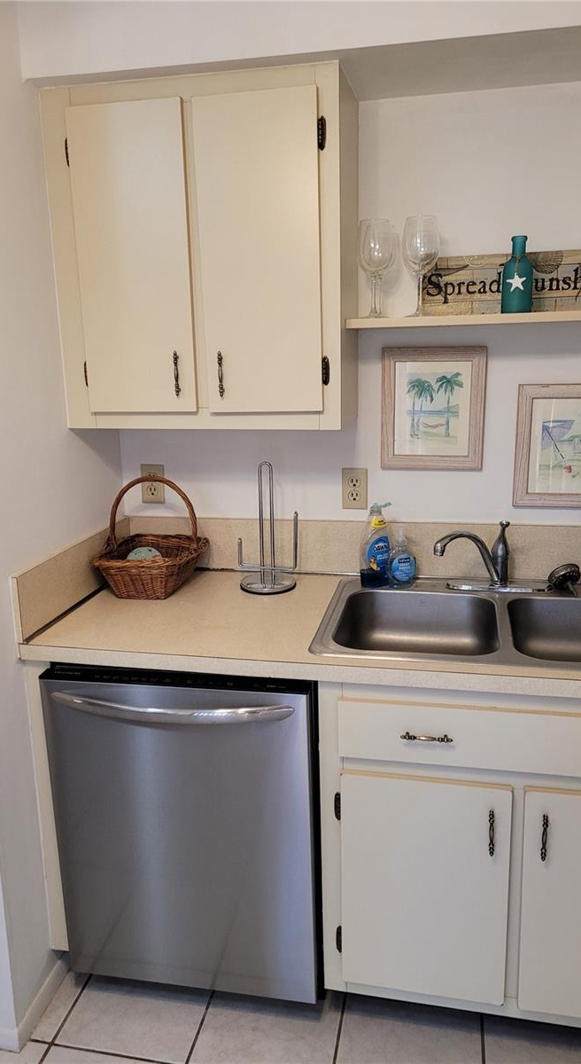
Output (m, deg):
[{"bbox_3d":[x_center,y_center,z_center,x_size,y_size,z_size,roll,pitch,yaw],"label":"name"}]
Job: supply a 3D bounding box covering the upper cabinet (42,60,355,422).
[{"bbox_3d":[-0.196,-0.653,1.964,0.686,0.766,0.315,1,14,12],"label":"upper cabinet"}]

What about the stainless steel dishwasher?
[{"bbox_3d":[-0.188,0.636,2.046,0.604,0.825,0.625,1,14,12],"label":"stainless steel dishwasher"}]

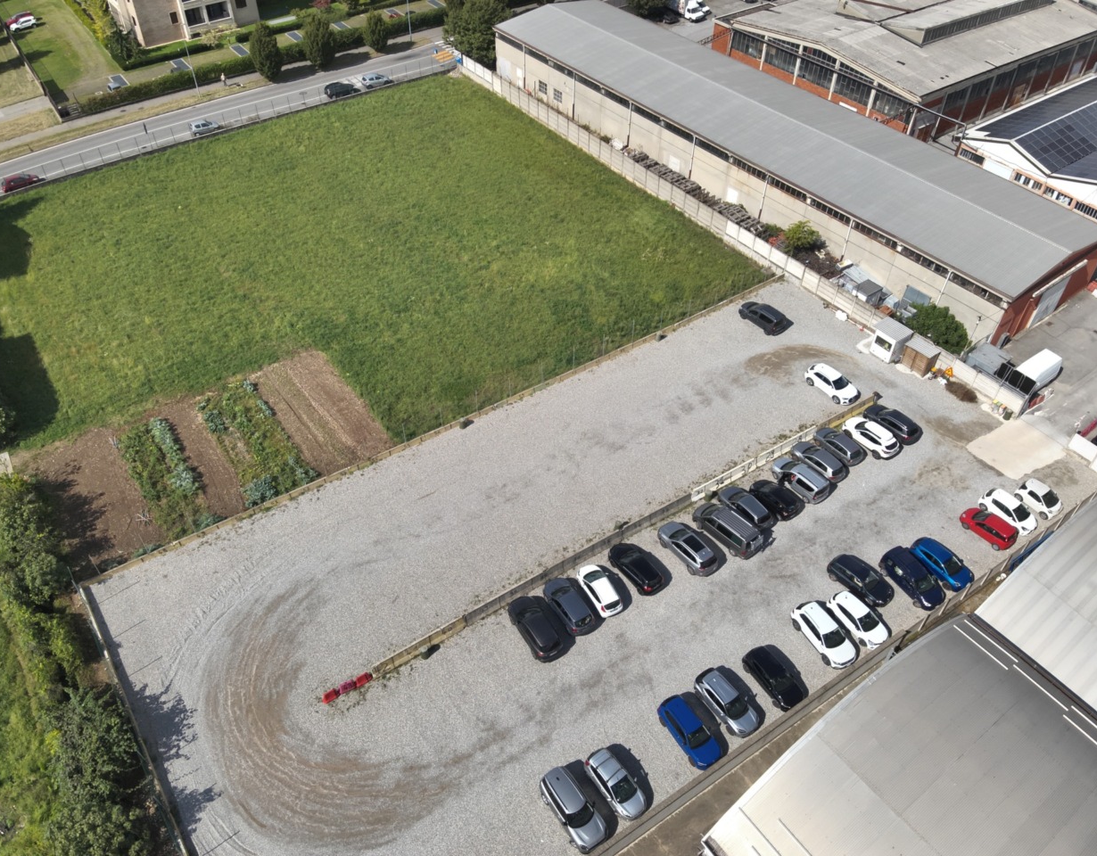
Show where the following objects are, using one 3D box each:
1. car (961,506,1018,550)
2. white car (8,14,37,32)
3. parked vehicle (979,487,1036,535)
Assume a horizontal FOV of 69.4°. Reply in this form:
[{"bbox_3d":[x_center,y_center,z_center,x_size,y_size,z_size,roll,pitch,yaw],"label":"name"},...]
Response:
[{"bbox_3d":[30.943,6.908,55.501,1.726,1.469,3.860,-28,51,-27],"label":"car"},{"bbox_3d":[-82.205,-62.936,123.482,1.779,1.572,4.018,27,51,24],"label":"white car"},{"bbox_3d":[32.084,5.676,55.088,1.682,1.509,3.800,-30,52,-27],"label":"parked vehicle"}]

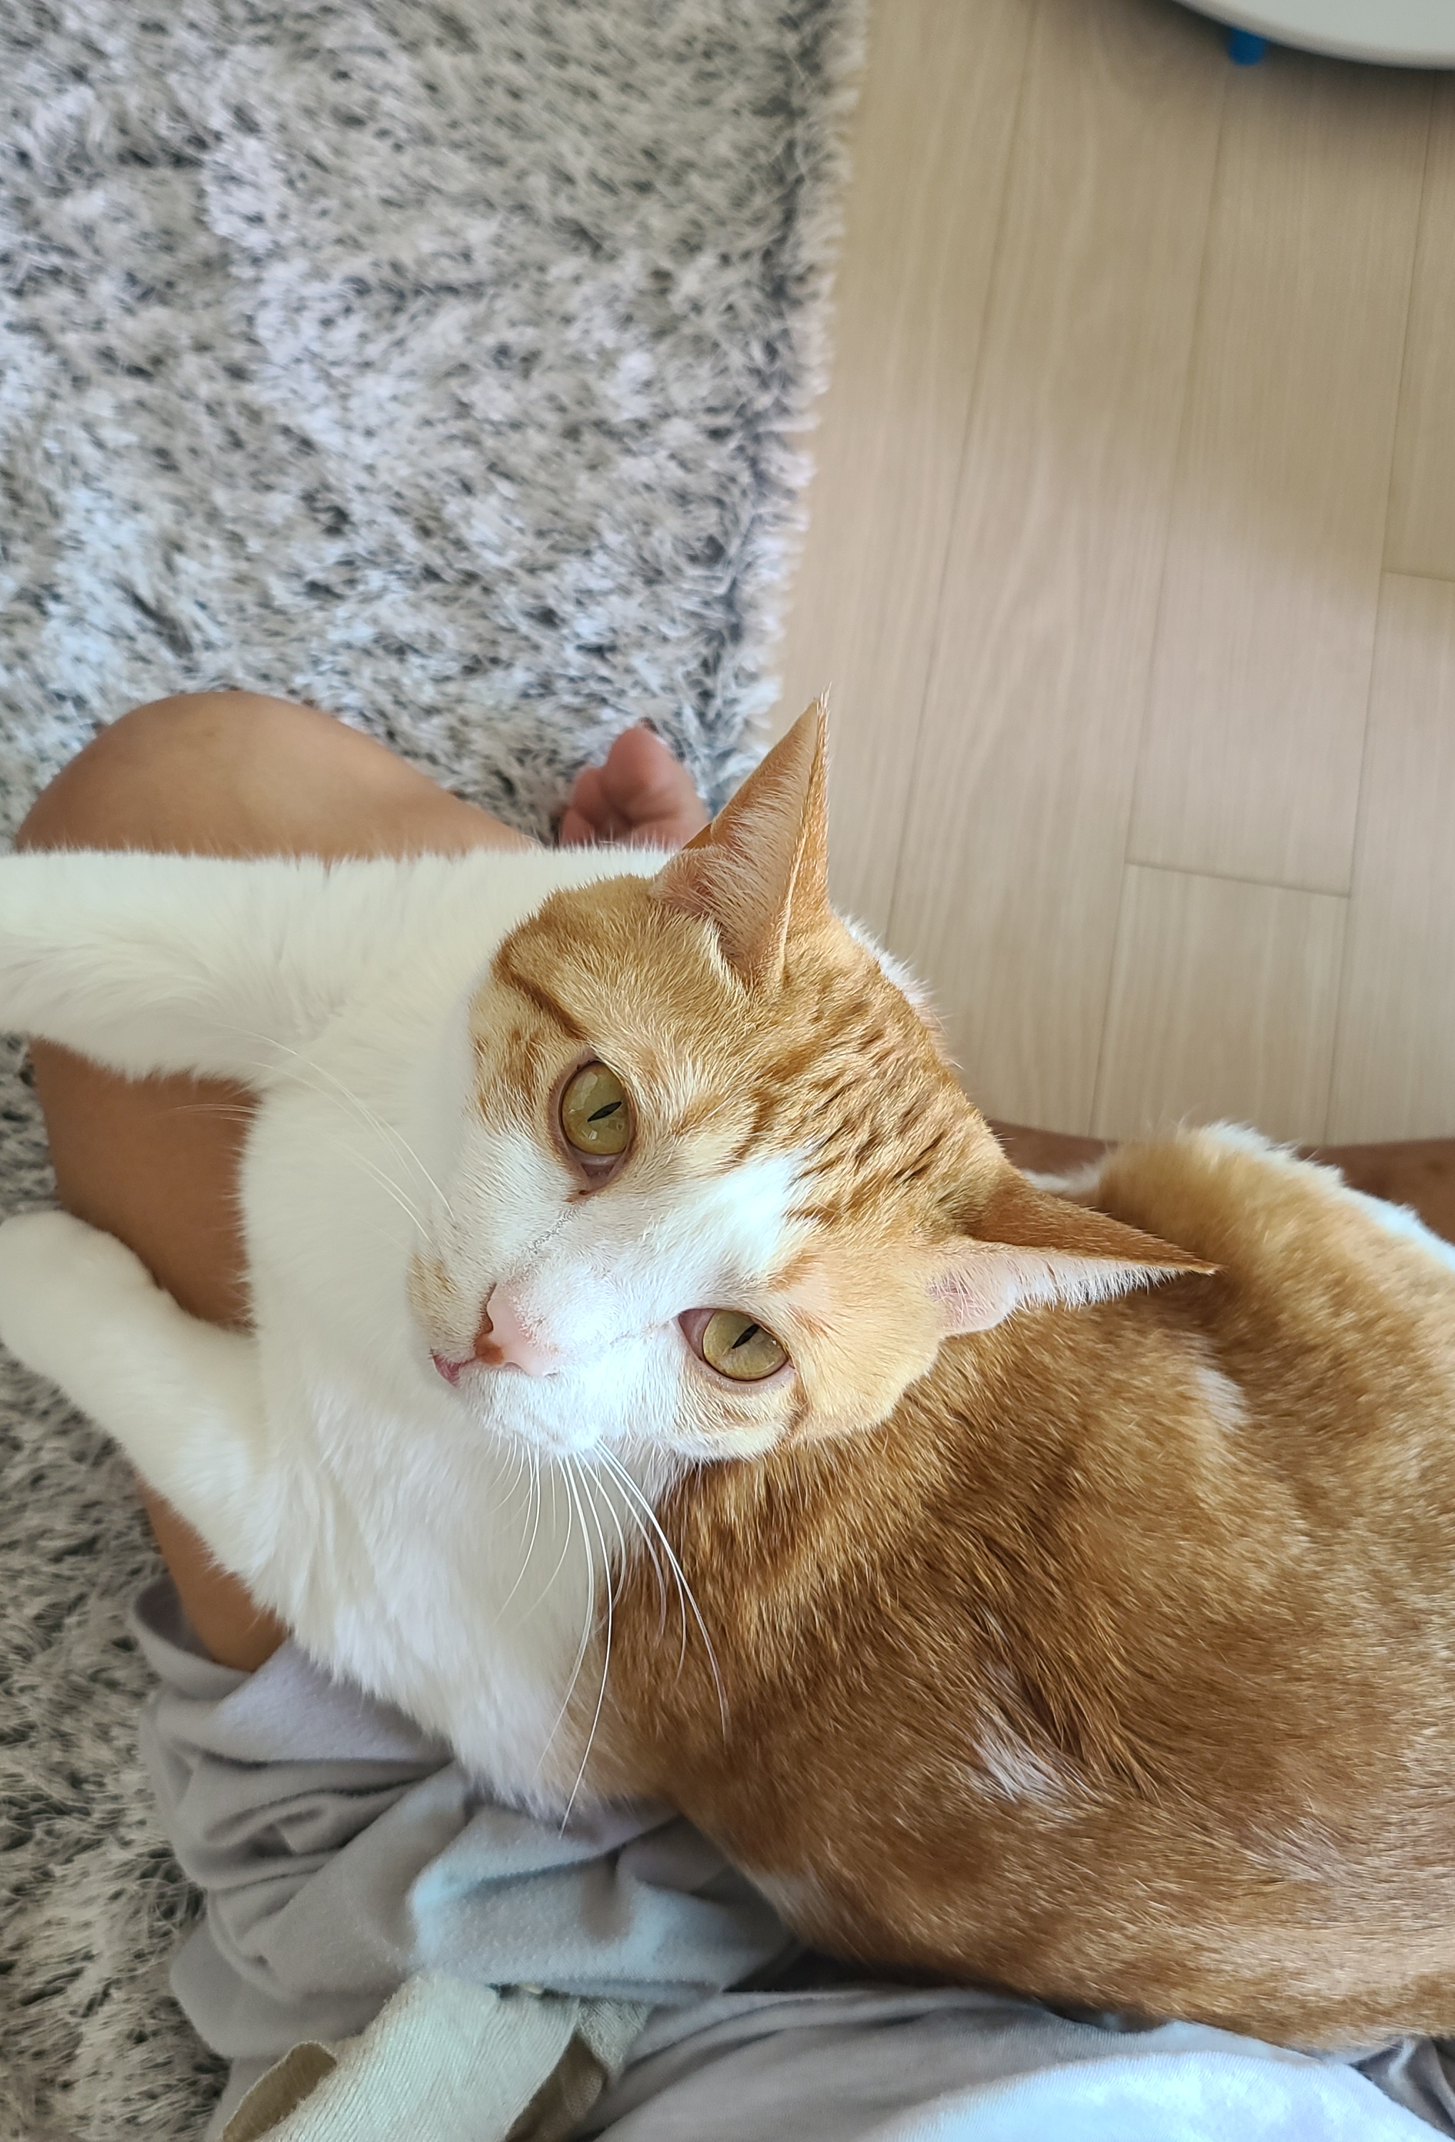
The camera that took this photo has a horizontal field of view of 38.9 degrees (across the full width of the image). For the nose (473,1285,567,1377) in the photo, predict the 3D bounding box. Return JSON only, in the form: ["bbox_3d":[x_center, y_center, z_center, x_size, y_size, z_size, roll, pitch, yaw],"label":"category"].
[{"bbox_3d":[-0.036,0.045,0.360,0.011,0.009,0.018,-33,87,18],"label":"nose"}]

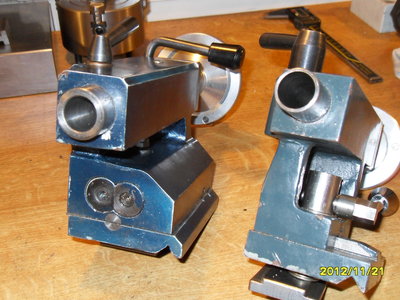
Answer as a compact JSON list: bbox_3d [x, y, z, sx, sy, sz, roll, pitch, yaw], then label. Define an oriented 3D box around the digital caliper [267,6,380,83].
[{"bbox_3d":[0.145,-0.137,0.616,0.069,0.015,0.233,-7,35,-11],"label":"digital caliper"}]

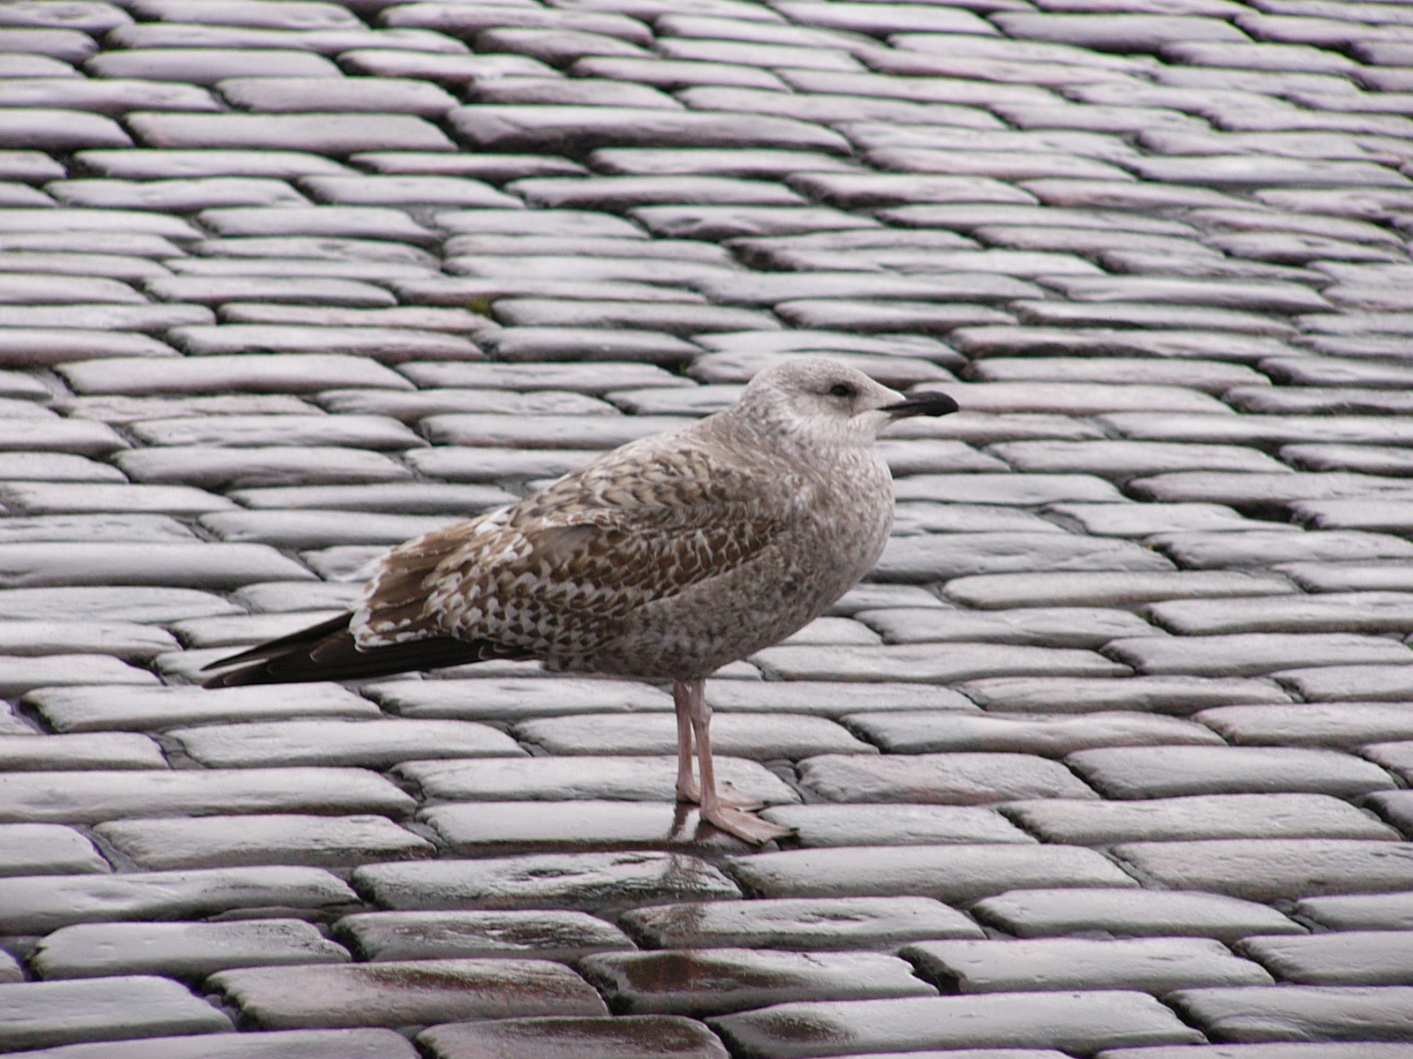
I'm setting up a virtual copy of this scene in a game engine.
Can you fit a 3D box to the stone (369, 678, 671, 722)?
[{"bbox_3d":[-0.130,0.168,7.825,0.201,0.100,0.118,0,12,-13],"label":"stone"}]

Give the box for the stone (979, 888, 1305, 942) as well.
[{"bbox_3d":[0.260,0.292,6.847,0.197,0.110,0.117,1,12,-17],"label":"stone"}]

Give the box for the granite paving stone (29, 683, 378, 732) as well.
[{"bbox_3d":[-0.355,0.172,7.761,0.225,0.100,0.124,0,12,-13],"label":"granite paving stone"}]

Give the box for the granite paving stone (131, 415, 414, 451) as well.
[{"bbox_3d":[-0.320,-0.018,8.116,0.210,0.110,0.111,1,12,-17],"label":"granite paving stone"}]

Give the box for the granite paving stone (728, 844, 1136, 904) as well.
[{"bbox_3d":[0.139,0.267,6.918,0.252,0.110,0.120,1,12,-17],"label":"granite paving stone"}]

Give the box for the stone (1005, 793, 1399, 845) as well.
[{"bbox_3d":[0.335,0.245,7.546,0.245,0.100,0.121,0,12,-13],"label":"stone"}]

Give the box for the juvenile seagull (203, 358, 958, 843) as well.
[{"bbox_3d":[-0.085,0.035,7.452,0.509,0.316,0.160,2,12,1],"label":"juvenile seagull"}]

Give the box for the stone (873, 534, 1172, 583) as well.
[{"bbox_3d":[0.209,0.071,7.896,0.225,0.110,0.122,1,12,-17],"label":"stone"}]

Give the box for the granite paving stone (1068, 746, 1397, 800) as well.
[{"bbox_3d":[0.341,0.212,7.264,0.213,0.110,0.124,1,12,-17],"label":"granite paving stone"}]

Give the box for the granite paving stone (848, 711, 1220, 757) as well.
[{"bbox_3d":[0.228,0.191,7.782,0.239,0.100,0.119,0,12,-13],"label":"granite paving stone"}]

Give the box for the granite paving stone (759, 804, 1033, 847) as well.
[{"bbox_3d":[0.116,0.242,7.031,0.165,0.110,0.109,1,12,-17],"label":"granite paving stone"}]

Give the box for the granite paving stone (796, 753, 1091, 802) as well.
[{"bbox_3d":[0.150,0.215,7.176,0.186,0.110,0.126,1,12,-17],"label":"granite paving stone"}]

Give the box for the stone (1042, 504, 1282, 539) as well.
[{"bbox_3d":[0.332,0.046,8.066,0.150,0.110,0.109,1,12,-17],"label":"stone"}]

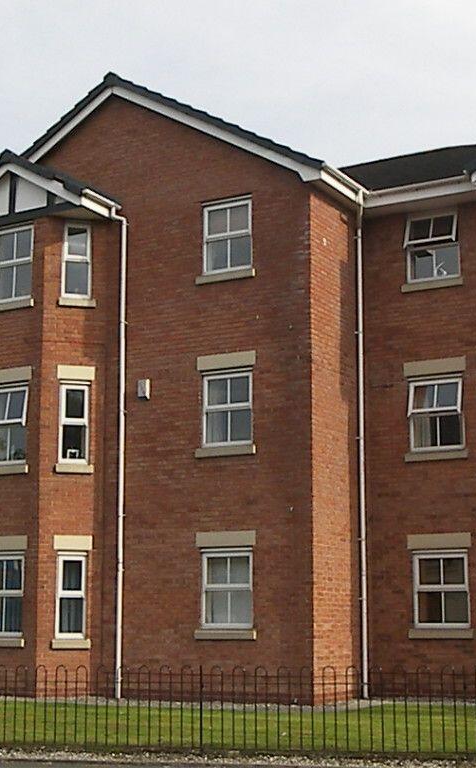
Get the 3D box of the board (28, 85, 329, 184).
[{"bbox_3d":[-1.232,-3.869,22.716,5.850,2.240,0.100,-6,-12,30],"label":"board"}]

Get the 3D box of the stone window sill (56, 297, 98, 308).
[{"bbox_3d":[-2.584,-1.291,22.862,0.606,0.130,0.150,2,-10,-13],"label":"stone window sill"}]

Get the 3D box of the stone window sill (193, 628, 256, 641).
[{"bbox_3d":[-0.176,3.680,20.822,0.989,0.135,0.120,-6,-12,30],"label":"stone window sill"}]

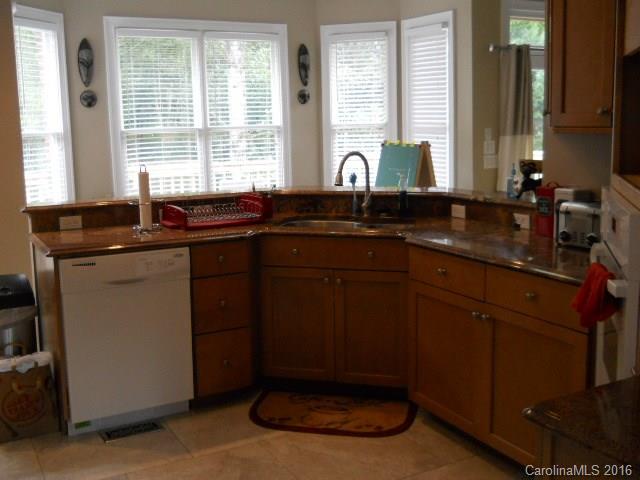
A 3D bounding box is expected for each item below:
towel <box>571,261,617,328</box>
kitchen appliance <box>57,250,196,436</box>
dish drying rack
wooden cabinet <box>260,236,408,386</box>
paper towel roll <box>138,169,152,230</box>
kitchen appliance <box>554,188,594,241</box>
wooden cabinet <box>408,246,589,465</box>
[{"bbox_3d":[0.776,0.157,1.930,0.110,0.180,0.180,2,10,15],"label":"towel"},{"bbox_3d":[-1.032,0.442,3.449,0.600,0.865,0.600,-6,11,-30],"label":"kitchen appliance"},{"bbox_3d":[-0.542,-0.164,3.725,0.520,0.140,0.350,-6,11,-32],"label":"dish drying rack"},{"bbox_3d":[0.140,0.342,3.853,0.770,0.825,0.600,2,10,12],"label":"wooden cabinet"},{"bbox_3d":[-0.886,-0.206,3.466,0.064,0.310,0.064,0,9,0],"label":"paper towel roll"},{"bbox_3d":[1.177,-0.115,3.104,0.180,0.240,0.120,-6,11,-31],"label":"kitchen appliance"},{"bbox_3d":[0.966,0.471,3.064,0.600,0.825,1.000,-6,11,-31],"label":"wooden cabinet"}]

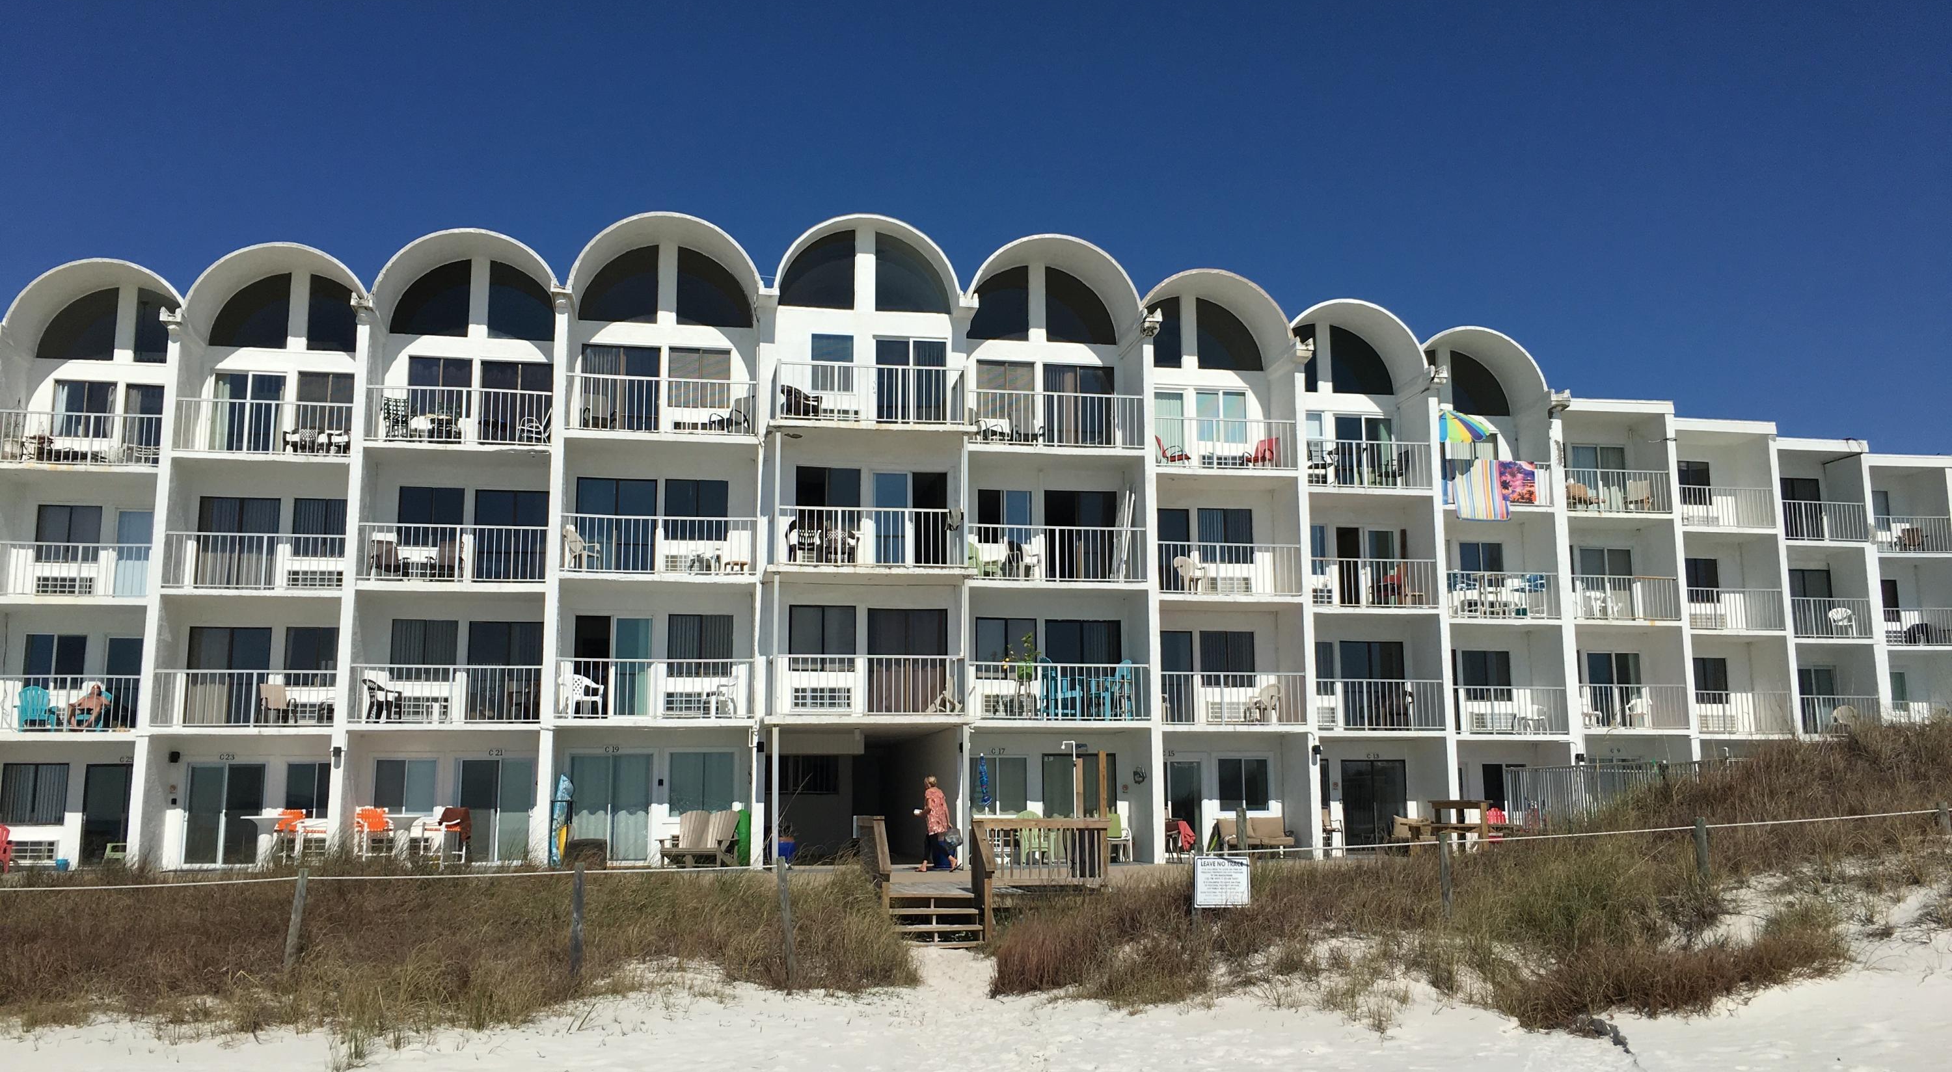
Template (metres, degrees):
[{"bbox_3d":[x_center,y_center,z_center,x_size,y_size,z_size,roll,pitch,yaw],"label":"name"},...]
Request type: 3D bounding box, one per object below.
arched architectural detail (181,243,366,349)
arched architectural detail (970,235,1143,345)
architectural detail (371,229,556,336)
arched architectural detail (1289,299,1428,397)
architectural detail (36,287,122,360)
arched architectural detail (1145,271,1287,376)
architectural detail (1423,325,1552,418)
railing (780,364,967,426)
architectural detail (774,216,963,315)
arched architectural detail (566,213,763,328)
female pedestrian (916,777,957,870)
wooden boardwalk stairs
[{"bbox_3d":[-13.778,-4.833,32.850,3.600,1.730,1.450,1,-10,-10],"label":"arched architectural detail"},{"bbox_3d":[1.426,-4.965,32.859,3.600,1.730,1.450,1,-10,-10],"label":"arched architectural detail"},{"bbox_3d":[-9.897,-4.980,32.220,3.600,1.730,1.450,1,-10,-10],"label":"architectural detail"},{"bbox_3d":[8.156,-4.295,36.908,3.600,1.730,1.450,1,-10,-10],"label":"arched architectural detail"},{"bbox_3d":[-18.730,-4.468,34.209,1.680,1.600,0.250,1,-10,-10],"label":"architectural detail"},{"bbox_3d":[4.750,-4.640,34.826,3.600,1.730,1.450,1,-10,-10],"label":"arched architectural detail"},{"bbox_3d":[11.537,-3.956,38.956,3.600,1.730,1.450,1,-10,-10],"label":"architectural detail"},{"bbox_3d":[-1.961,-2.455,30.238,3.450,1.100,1.150,1,-10,-10],"label":"railing"},{"bbox_3d":[-2.075,-5.230,31.212,3.600,1.730,0.650,1,-10,-10],"label":"architectural detail"},{"bbox_3d":[-5.933,-5.140,31.526,3.600,1.730,1.450,1,-10,-10],"label":"arched architectural detail"},{"bbox_3d":[-0.663,4.808,27.359,0.600,1.588,0.540,-7,-12,31],"label":"female pedestrian"},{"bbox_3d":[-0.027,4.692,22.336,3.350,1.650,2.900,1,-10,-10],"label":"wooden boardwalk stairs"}]

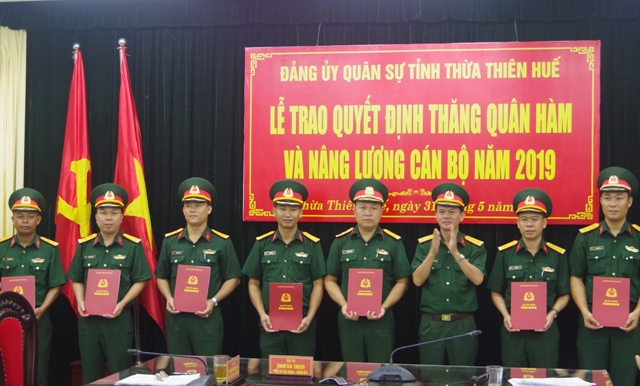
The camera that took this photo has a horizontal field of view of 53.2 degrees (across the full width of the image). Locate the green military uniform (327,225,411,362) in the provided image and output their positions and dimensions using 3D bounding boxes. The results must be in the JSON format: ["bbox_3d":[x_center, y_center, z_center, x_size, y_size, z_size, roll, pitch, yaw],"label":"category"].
[{"bbox_3d":[0.324,0.948,4.270,0.540,1.440,0.340,0,-1,6],"label":"green military uniform"}]

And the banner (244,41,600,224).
[{"bbox_3d":[0.787,-0.474,5.130,2.820,1.430,0.040,0,-1,6],"label":"banner"}]

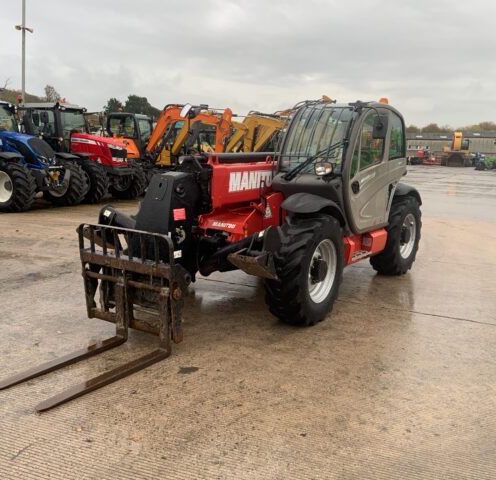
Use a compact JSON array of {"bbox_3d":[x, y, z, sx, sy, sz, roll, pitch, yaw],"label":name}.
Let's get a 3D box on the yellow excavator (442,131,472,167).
[{"bbox_3d":[22.125,-9.636,56.178,3.200,3.900,7.200,5,10,19],"label":"yellow excavator"}]

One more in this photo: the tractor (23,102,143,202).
[{"bbox_3d":[-5.857,-2.880,18.098,4.600,3.050,2.300,6,11,26],"label":"tractor"}]

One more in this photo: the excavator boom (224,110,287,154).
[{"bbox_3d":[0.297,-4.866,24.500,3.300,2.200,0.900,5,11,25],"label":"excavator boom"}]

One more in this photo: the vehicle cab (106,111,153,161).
[{"bbox_3d":[-4.420,-3.860,20.000,1.400,1.800,1.150,7,11,27],"label":"vehicle cab"}]

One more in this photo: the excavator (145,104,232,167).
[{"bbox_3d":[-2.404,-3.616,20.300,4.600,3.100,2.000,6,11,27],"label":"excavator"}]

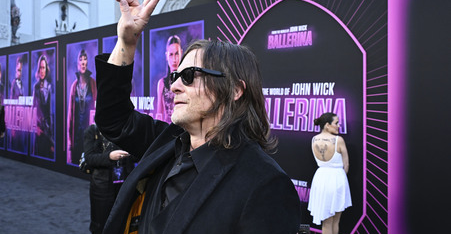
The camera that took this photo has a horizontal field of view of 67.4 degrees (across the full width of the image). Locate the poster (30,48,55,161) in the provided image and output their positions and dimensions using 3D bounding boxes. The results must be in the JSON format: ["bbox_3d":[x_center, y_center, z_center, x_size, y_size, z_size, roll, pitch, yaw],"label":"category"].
[{"bbox_3d":[-4.370,-0.300,8.090,1.180,2.620,0.030,2,2,37],"label":"poster"}]

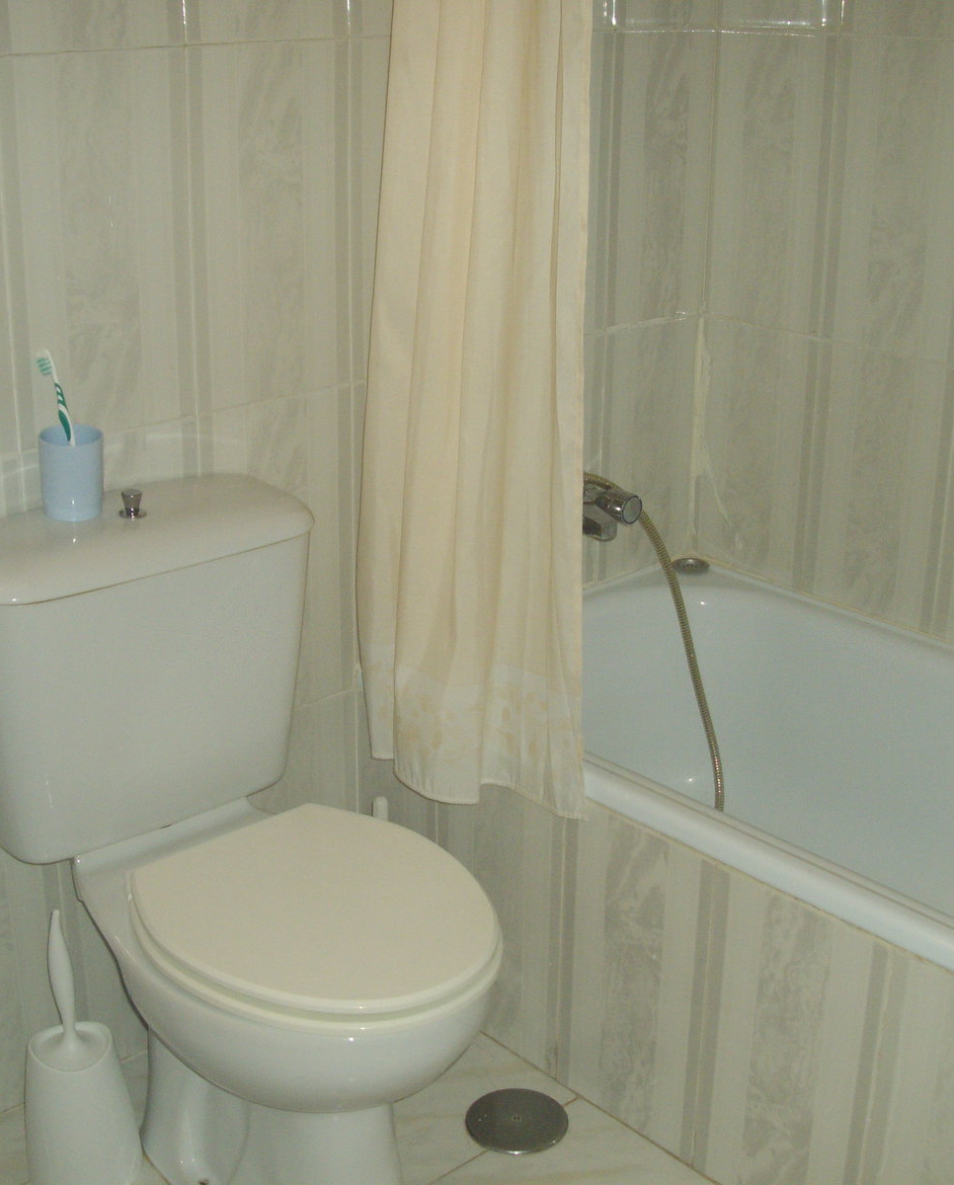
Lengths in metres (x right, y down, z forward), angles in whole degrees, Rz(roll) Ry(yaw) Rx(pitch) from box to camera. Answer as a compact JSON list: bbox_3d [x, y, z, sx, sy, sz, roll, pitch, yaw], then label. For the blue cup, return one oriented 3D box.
[{"bbox_3d":[-0.468,-0.138,1.889,0.074,0.095,0.074,1,21,0],"label":"blue cup"}]

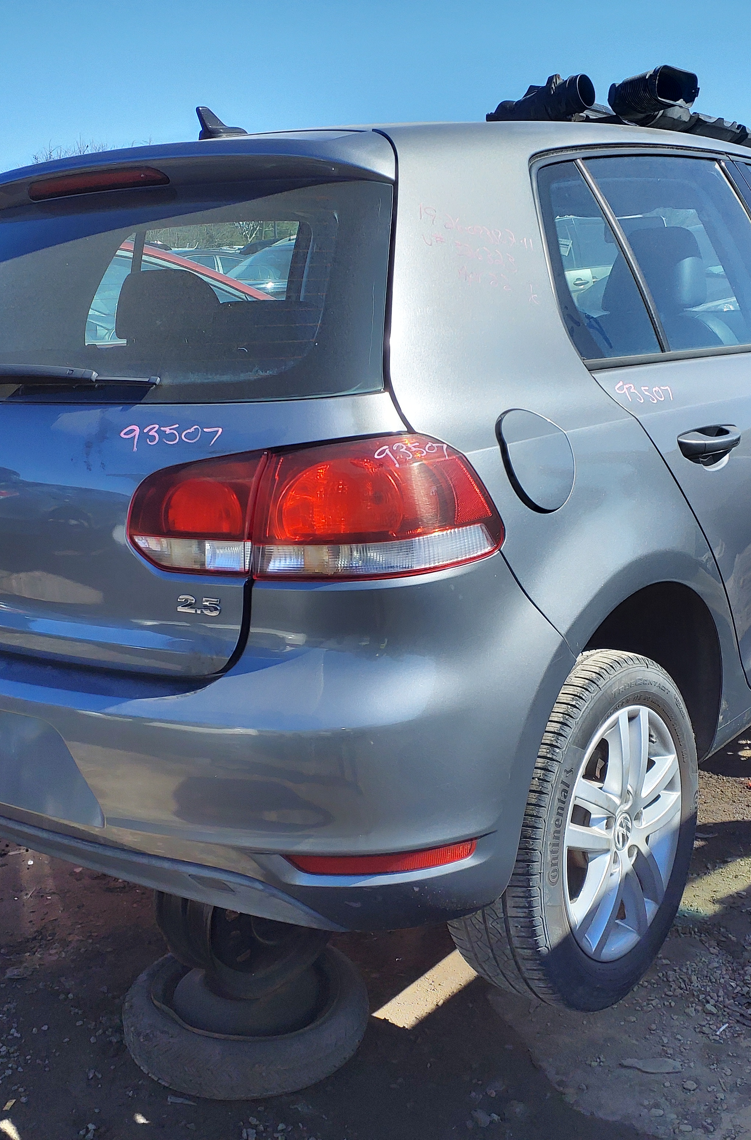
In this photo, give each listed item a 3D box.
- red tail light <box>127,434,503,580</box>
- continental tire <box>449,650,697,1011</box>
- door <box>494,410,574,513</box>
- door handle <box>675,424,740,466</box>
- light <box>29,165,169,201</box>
[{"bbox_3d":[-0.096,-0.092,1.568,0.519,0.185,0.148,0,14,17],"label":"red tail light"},{"bbox_3d":[0.375,0.458,2.064,0.212,0.630,0.630,7,17,38],"label":"continental tire"},{"bbox_3d":[0.223,-0.151,1.578,0.162,0.150,0.030,-17,11,-39],"label":"door"},{"bbox_3d":[0.575,-0.217,1.920,0.050,0.060,0.210,7,17,38],"label":"door handle"},{"bbox_3d":[-0.488,-0.659,1.979,0.370,0.036,0.045,7,17,38],"label":"light"}]

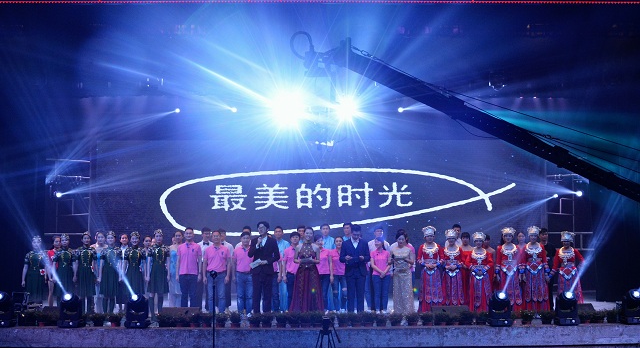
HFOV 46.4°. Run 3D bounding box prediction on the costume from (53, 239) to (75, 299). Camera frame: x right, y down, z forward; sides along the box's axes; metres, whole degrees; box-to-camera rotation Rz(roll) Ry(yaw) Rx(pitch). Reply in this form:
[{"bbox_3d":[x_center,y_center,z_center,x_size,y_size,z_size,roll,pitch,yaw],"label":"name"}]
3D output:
[{"bbox_3d":[-4.767,1.818,13.950,0.420,1.060,0.340,0,-3,-5],"label":"costume"}]

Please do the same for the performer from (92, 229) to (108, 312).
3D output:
[{"bbox_3d":[-4.532,1.999,15.307,0.440,1.613,0.320,0,-3,-2],"label":"performer"}]

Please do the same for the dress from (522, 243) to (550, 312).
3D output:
[{"bbox_3d":[4.241,2.054,14.600,0.530,1.380,0.400,0,-3,4],"label":"dress"}]

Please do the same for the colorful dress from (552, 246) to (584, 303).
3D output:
[{"bbox_3d":[4.809,2.041,14.402,0.622,1.298,0.400,0,-4,5],"label":"colorful dress"}]

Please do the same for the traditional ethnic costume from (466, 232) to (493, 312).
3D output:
[{"bbox_3d":[3.133,1.950,14.566,0.547,1.631,0.400,0,-5,5],"label":"traditional ethnic costume"}]

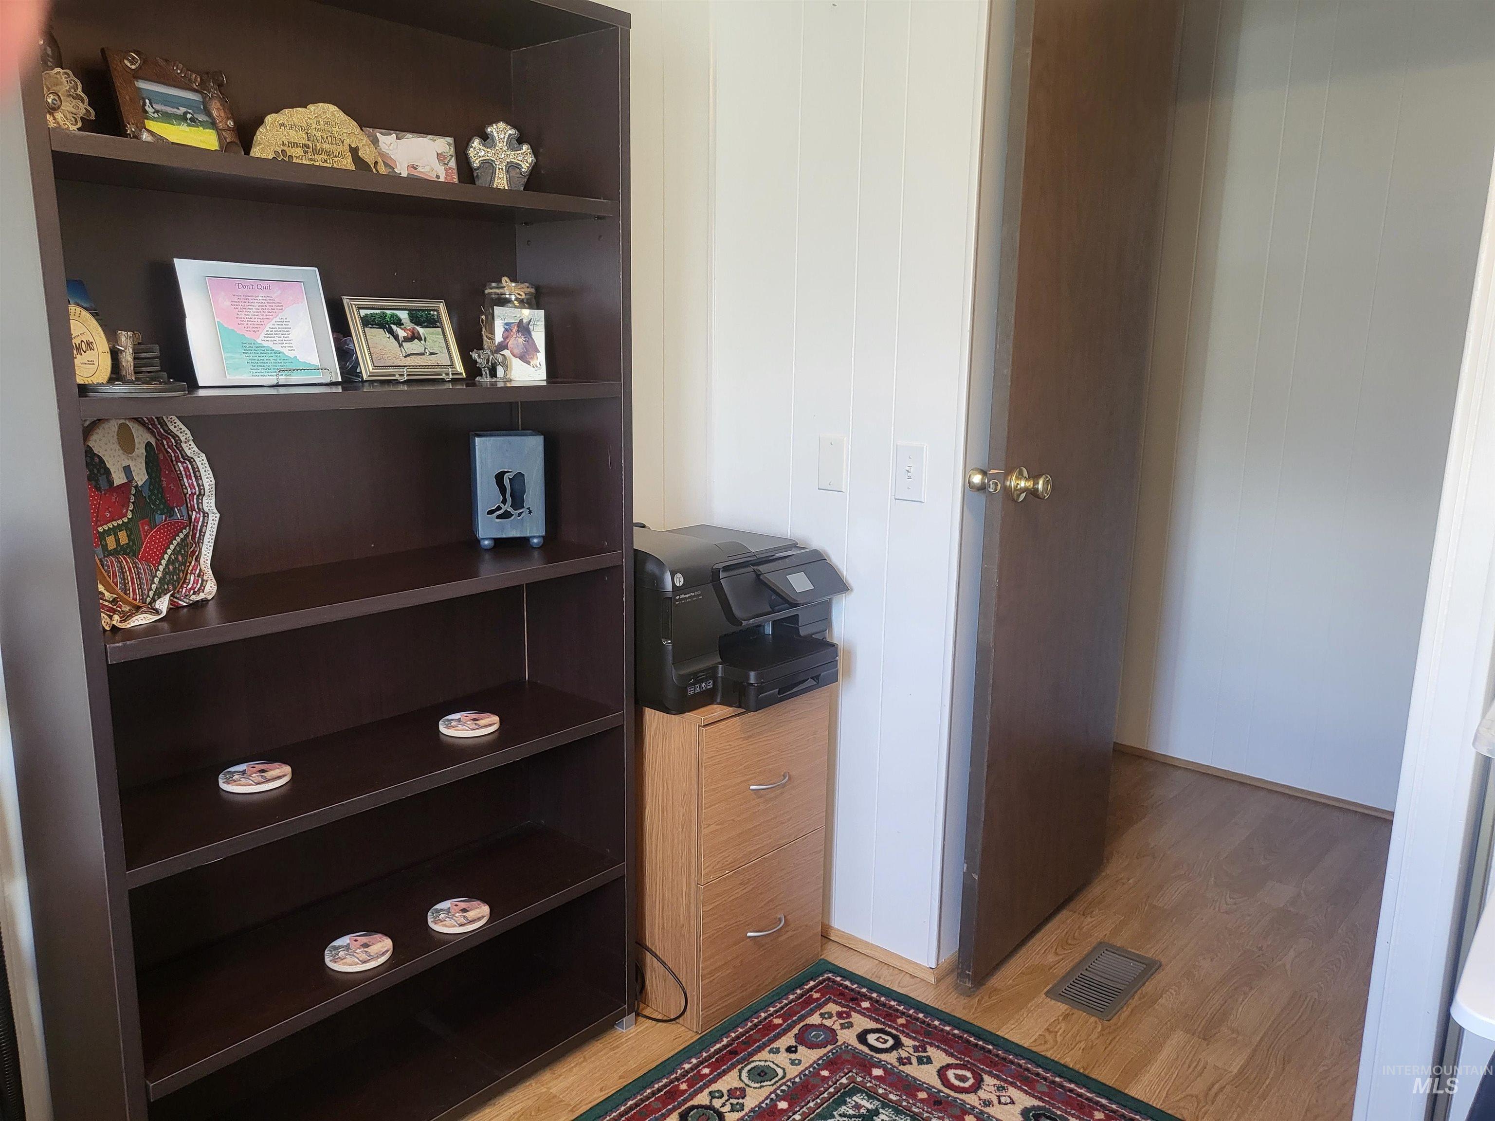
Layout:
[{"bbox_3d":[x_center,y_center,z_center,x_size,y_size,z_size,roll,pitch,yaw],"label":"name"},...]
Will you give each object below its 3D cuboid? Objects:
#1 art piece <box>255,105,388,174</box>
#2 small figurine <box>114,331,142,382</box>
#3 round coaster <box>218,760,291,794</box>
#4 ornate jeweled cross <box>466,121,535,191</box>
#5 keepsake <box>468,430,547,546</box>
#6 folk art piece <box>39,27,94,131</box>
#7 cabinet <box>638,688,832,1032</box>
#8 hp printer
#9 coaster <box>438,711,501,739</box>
[{"bbox_3d":[-0.610,-0.601,1.600,0.030,0.098,0.205,10,15,40],"label":"art piece"},{"bbox_3d":[-0.773,-0.256,1.406,0.027,0.064,0.033,10,15,40],"label":"small figurine"},{"bbox_3d":[-0.759,0.334,1.732,0.104,0.011,0.104,1,11,0],"label":"round coaster"},{"bbox_3d":[-0.403,-0.661,1.847,0.040,0.124,0.138,10,15,40],"label":"ornate jeweled cross"},{"bbox_3d":[-0.438,-0.129,2.051,0.116,0.202,0.120,-3,12,-19],"label":"keepsake"},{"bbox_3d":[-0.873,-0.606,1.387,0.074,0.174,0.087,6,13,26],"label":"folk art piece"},{"bbox_3d":[-0.112,0.553,2.395,0.402,0.649,0.394,10,15,40],"label":"cabinet"},{"bbox_3d":[-0.067,0.088,2.296,0.432,0.303,0.479,10,15,40],"label":"hp printer"},{"bbox_3d":[-0.488,0.289,1.976,0.104,0.011,0.104,1,11,0],"label":"coaster"}]

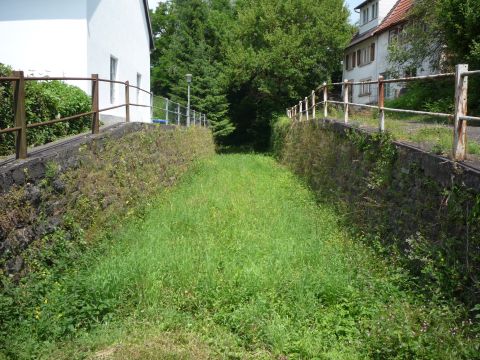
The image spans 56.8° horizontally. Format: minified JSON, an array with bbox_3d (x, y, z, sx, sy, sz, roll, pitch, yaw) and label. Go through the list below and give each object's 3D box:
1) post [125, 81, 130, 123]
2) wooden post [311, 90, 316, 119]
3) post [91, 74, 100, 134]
[{"bbox_3d":[-2.580,-1.790,10.200,0.065,0.940,0.065,0,5,0],"label":"post"},{"bbox_3d":[2.520,-2.550,15.100,0.075,0.960,0.075,0,5,0],"label":"wooden post"},{"bbox_3d":[-2.356,-1.234,7.250,0.080,0.970,0.080,0,5,0],"label":"post"}]

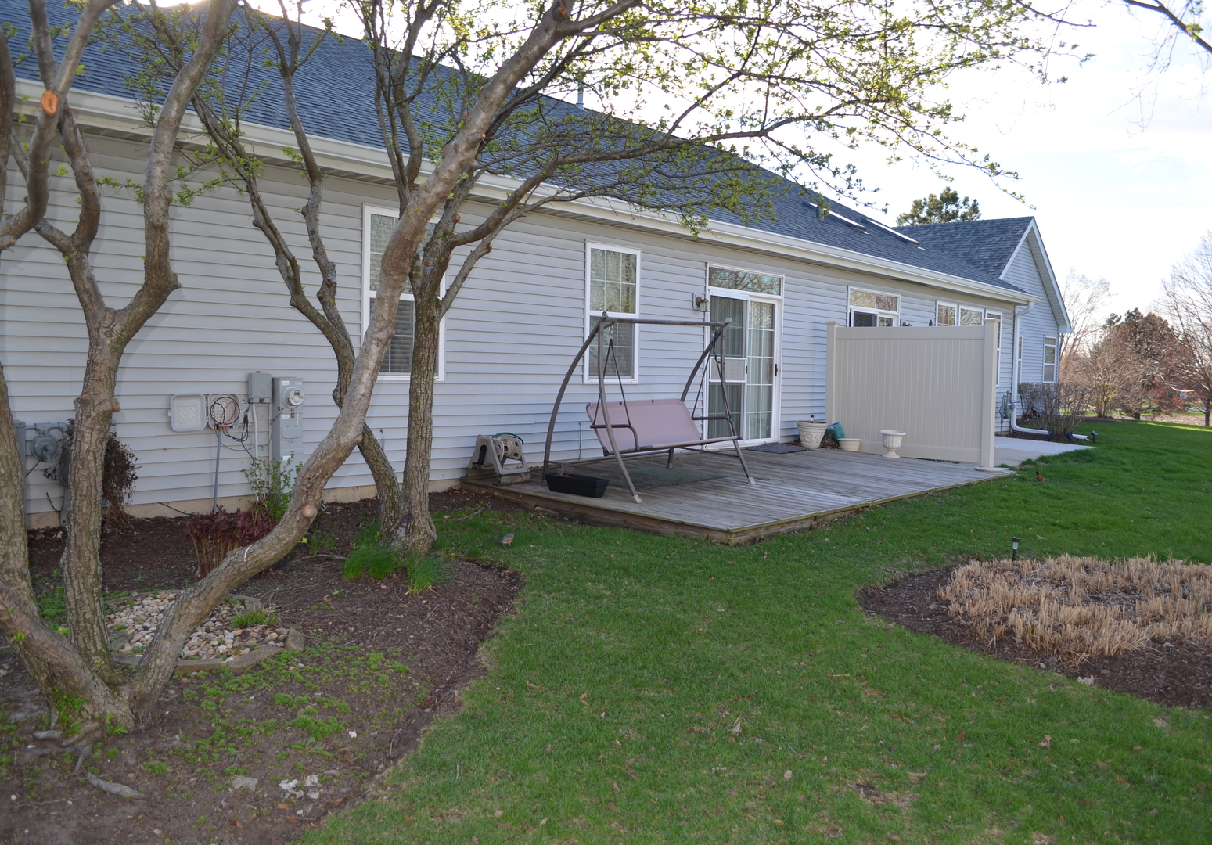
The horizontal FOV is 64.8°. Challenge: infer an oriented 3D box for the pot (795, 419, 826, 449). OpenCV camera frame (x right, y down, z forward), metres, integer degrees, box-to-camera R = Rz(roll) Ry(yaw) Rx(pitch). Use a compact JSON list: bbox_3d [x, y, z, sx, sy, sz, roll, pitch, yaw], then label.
[{"bbox_3d":[2.803,0.174,13.000,0.425,0.365,0.425,2,3,11],"label":"pot"}]

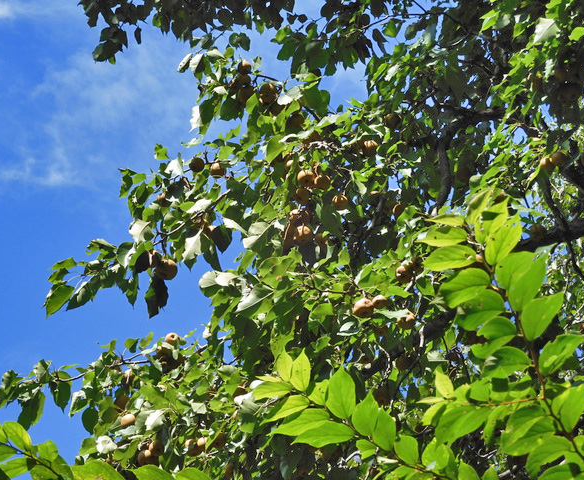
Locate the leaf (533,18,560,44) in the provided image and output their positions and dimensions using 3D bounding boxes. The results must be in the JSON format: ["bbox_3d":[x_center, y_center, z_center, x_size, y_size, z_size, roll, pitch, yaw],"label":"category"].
[{"bbox_3d":[0.698,-0.573,6.100,0.093,0.020,0.071,-42,-68,12],"label":"leaf"}]

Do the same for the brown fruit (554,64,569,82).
[{"bbox_3d":[0.826,-0.510,6.800,0.049,0.052,0.049,-3,-25,7],"label":"brown fruit"}]

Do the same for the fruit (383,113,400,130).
[{"bbox_3d":[0.260,-0.308,5.800,0.043,0.046,0.043,0,-25,0],"label":"fruit"}]

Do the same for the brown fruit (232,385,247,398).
[{"bbox_3d":[-0.142,0.418,6.100,0.044,0.044,0.044,1,-25,-1],"label":"brown fruit"}]

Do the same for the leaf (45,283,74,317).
[{"bbox_3d":[-0.566,0.145,5.400,0.098,0.015,0.055,-40,-50,1],"label":"leaf"}]

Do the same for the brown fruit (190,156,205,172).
[{"bbox_3d":[-0.286,-0.230,6.700,0.047,0.047,0.047,0,-30,0],"label":"brown fruit"}]

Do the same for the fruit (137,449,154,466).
[{"bbox_3d":[-0.385,0.574,5.850,0.048,0.046,0.048,0,-25,0],"label":"fruit"}]

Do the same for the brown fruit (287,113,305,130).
[{"bbox_3d":[0.011,-0.321,6.000,0.050,0.049,0.050,0,-25,0],"label":"brown fruit"}]

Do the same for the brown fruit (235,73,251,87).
[{"bbox_3d":[-0.148,-0.487,6.750,0.049,0.047,0.049,0,-30,0],"label":"brown fruit"}]

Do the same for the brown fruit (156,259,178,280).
[{"bbox_3d":[-0.326,0.077,5.800,0.056,0.054,0.056,0,-25,0],"label":"brown fruit"}]

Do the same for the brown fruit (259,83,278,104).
[{"bbox_3d":[-0.067,-0.416,6.300,0.054,0.054,0.054,0,-25,-1],"label":"brown fruit"}]

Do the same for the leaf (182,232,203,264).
[{"bbox_3d":[-0.299,0.019,6.700,0.051,0.111,0.027,31,0,-2],"label":"leaf"}]

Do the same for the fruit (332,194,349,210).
[{"bbox_3d":[0.125,-0.096,5.700,0.041,0.040,0.041,0,-25,0],"label":"fruit"}]

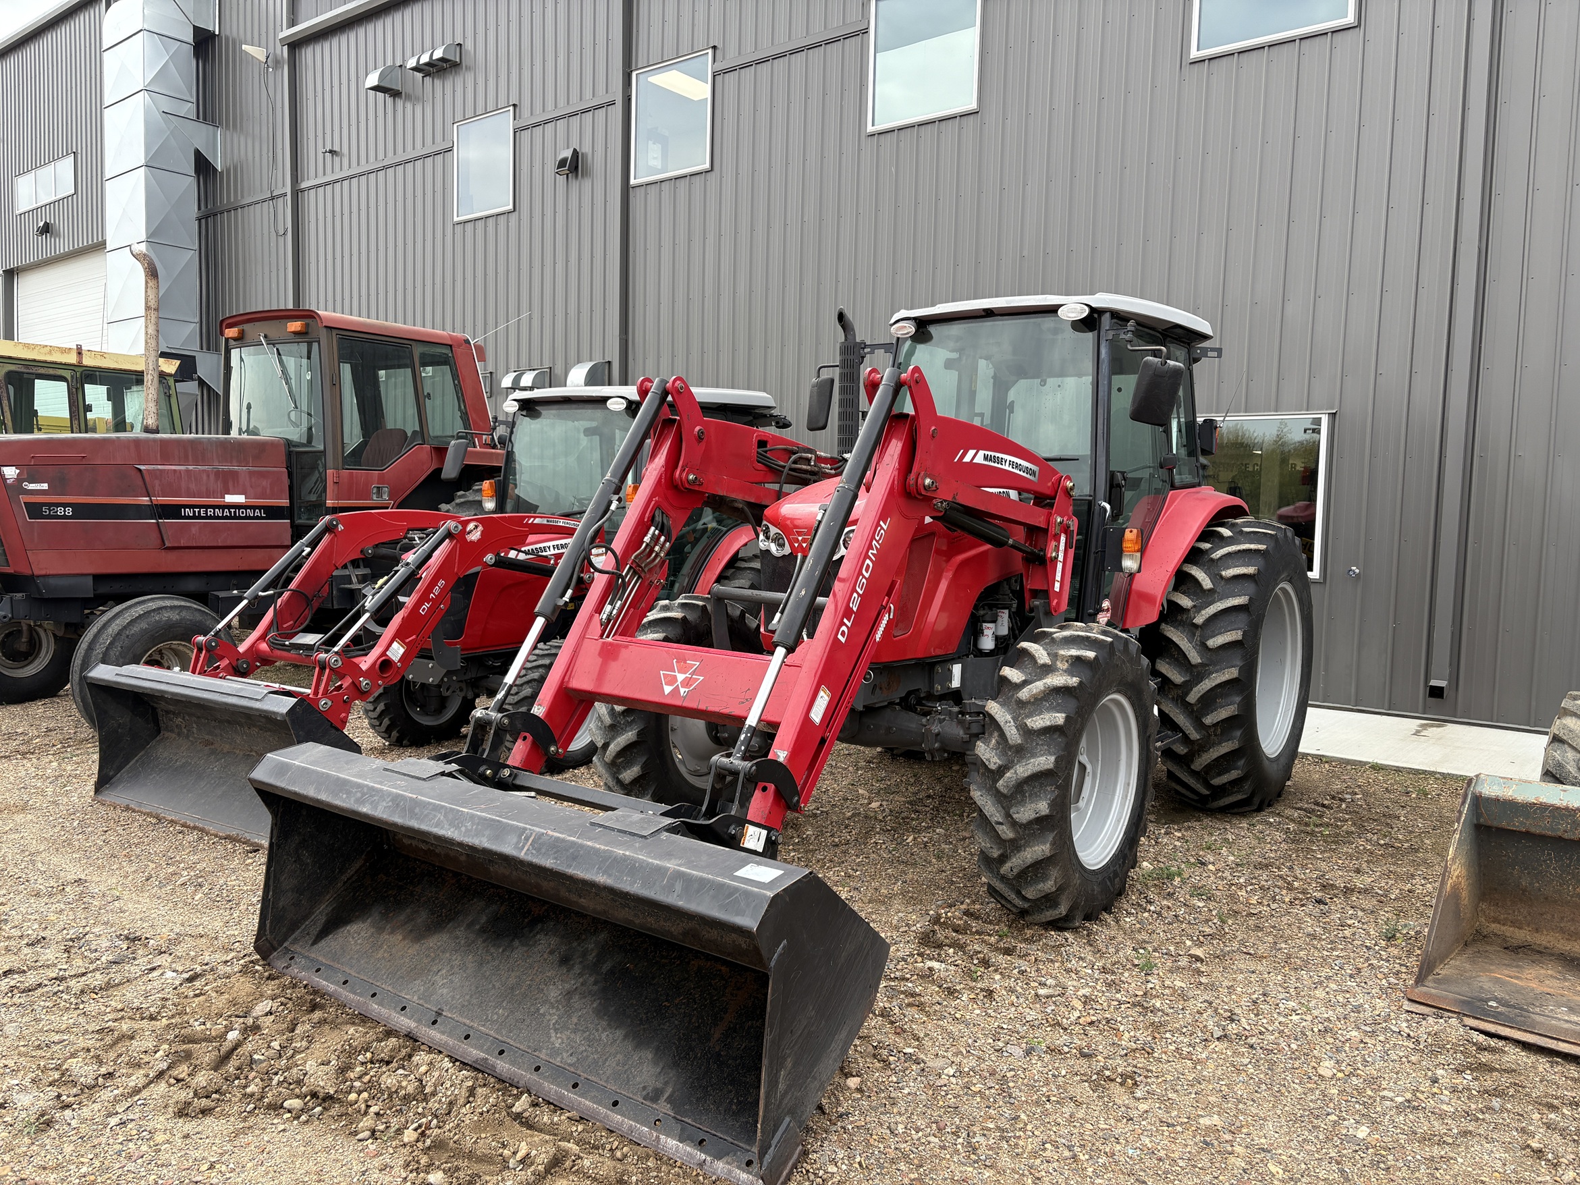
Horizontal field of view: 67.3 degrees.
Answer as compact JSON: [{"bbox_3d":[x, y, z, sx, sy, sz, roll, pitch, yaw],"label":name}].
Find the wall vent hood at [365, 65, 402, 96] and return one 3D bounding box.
[{"bbox_3d":[-5.620,-7.106,16.414,0.350,0.360,0.360,5,6,39],"label":"wall vent hood"}]

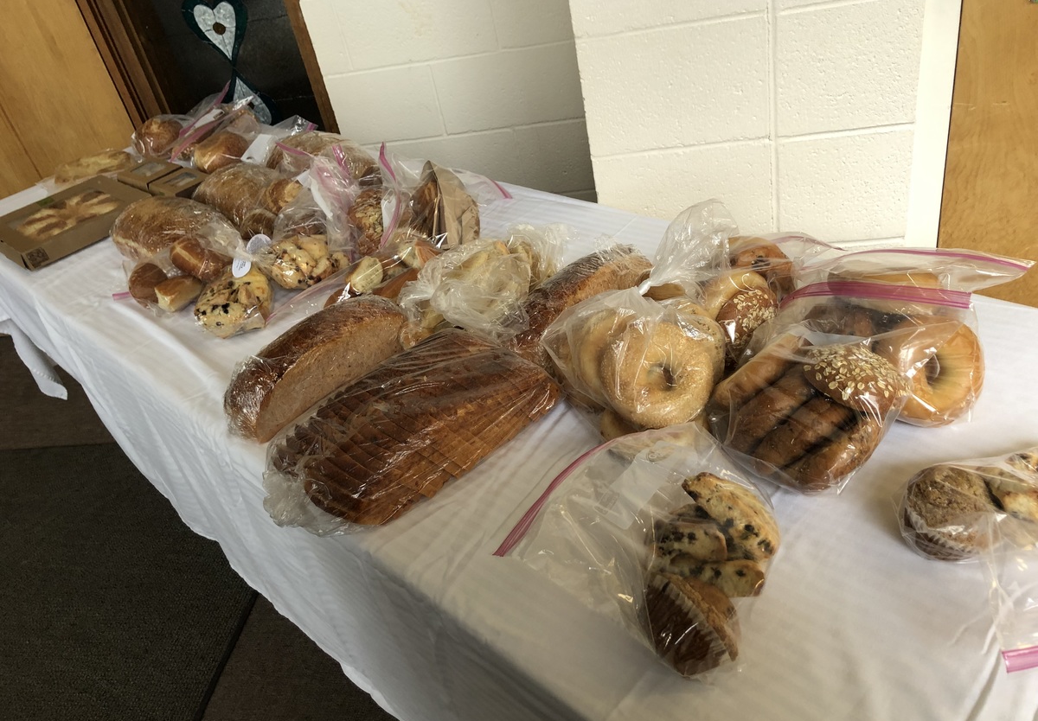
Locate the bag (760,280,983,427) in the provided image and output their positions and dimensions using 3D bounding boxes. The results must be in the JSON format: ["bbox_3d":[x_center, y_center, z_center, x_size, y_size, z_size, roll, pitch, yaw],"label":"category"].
[{"bbox_3d":[0.412,-0.043,0.978,0.250,0.115,0.190,14,43,33],"label":"bag"}]

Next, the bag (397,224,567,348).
[{"bbox_3d":[-0.048,-0.140,1.269,0.200,0.110,0.280,23,48,41],"label":"bag"}]

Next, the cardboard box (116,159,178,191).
[{"bbox_3d":[-0.869,-0.427,2.000,0.158,0.050,0.097,20,46,38],"label":"cardboard box"}]

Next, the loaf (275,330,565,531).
[{"bbox_3d":[-0.139,0.059,1.024,0.325,0.100,0.195,-31,38,-24],"label":"loaf"}]

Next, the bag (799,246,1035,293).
[{"bbox_3d":[0.473,-0.080,1.030,0.265,0.095,0.190,7,39,26],"label":"bag"}]

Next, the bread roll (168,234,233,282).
[{"bbox_3d":[-0.551,-0.178,1.456,0.115,0.062,0.095,14,43,33],"label":"bread roll"}]

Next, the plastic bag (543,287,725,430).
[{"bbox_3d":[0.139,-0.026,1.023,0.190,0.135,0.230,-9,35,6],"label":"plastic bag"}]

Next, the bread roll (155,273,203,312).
[{"bbox_3d":[-0.591,-0.117,1.457,0.088,0.052,0.058,-9,35,6],"label":"bread roll"}]

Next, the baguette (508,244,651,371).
[{"bbox_3d":[0.073,-0.077,1.159,0.280,0.090,0.115,-35,40,-29],"label":"baguette"}]

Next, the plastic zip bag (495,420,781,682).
[{"bbox_3d":[0.135,0.147,0.824,0.245,0.085,0.245,-34,40,-28],"label":"plastic zip bag"}]

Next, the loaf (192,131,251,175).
[{"bbox_3d":[-0.698,-0.482,1.982,0.150,0.095,0.120,-17,35,-7],"label":"loaf"}]

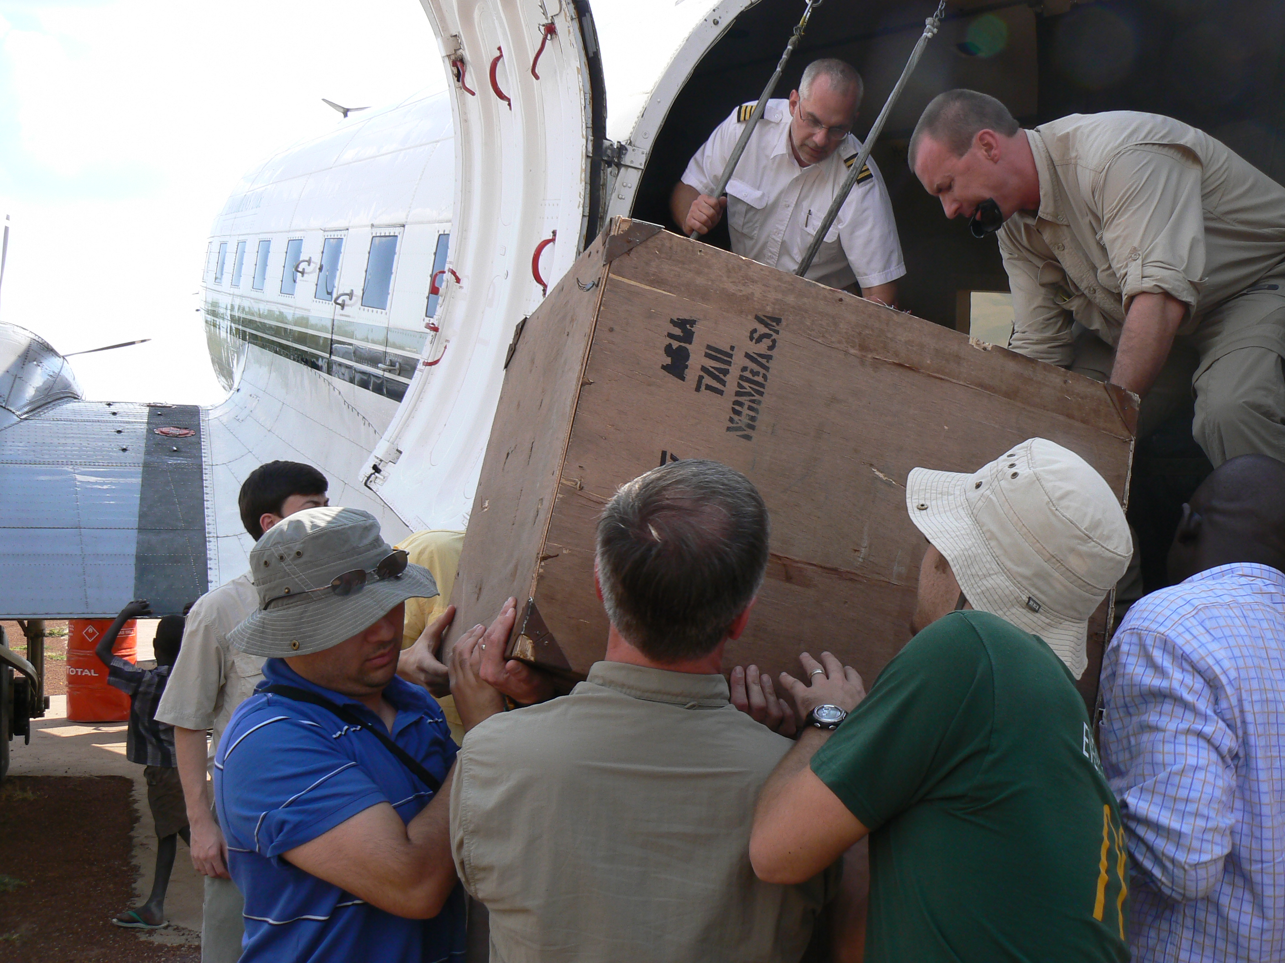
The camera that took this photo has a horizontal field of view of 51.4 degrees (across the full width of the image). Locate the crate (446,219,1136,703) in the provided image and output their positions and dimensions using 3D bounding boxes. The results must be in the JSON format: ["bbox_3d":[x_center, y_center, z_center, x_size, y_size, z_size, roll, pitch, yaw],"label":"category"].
[{"bbox_3d":[0.214,0.090,2.155,0.877,0.622,0.566,16,-14,-16],"label":"crate"}]

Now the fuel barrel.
[{"bbox_3d":[-4.792,1.663,11.850,0.590,0.885,0.590,1,-2,-22],"label":"fuel barrel"}]

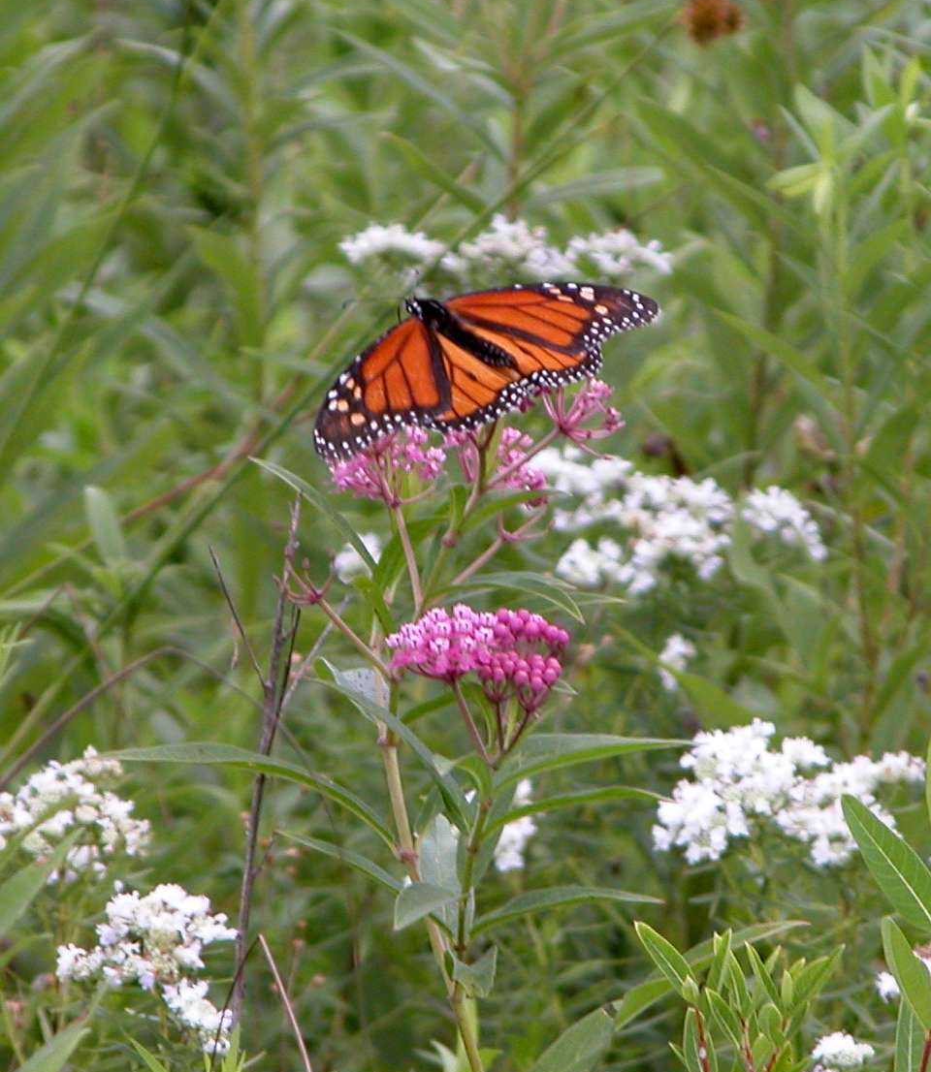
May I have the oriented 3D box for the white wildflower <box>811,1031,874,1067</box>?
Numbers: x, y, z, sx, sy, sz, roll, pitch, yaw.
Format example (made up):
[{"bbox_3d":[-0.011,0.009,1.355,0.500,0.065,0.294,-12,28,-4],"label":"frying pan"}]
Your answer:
[{"bbox_3d":[0.090,0.123,2.400,0.015,0.009,0.013,0,15,0],"label":"white wildflower"}]

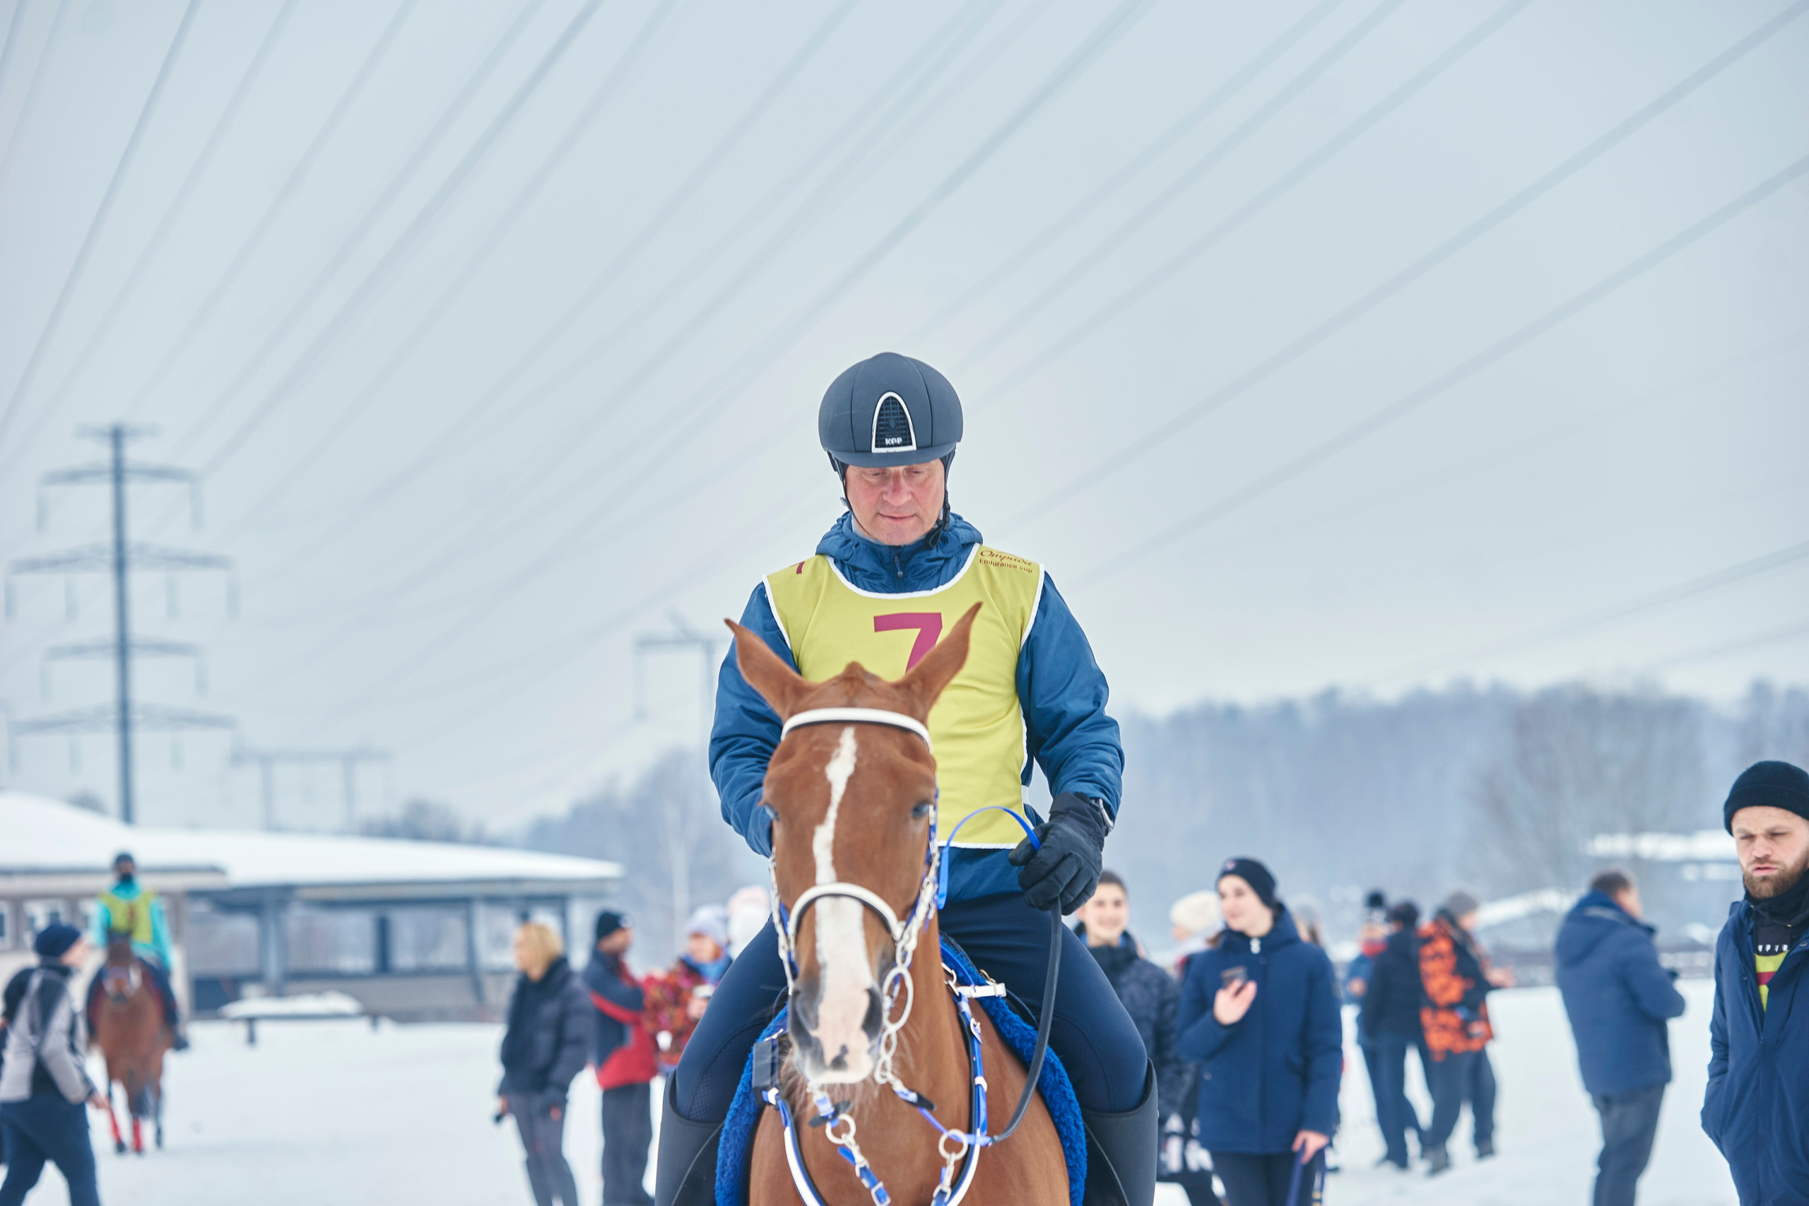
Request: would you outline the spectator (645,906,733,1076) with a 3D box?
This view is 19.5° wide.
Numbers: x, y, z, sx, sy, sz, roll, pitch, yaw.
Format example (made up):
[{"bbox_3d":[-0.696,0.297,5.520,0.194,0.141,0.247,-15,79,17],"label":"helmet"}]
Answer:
[{"bbox_3d":[-1.041,2.356,26.000,0.500,1.700,0.400,-4,-4,24],"label":"spectator"}]

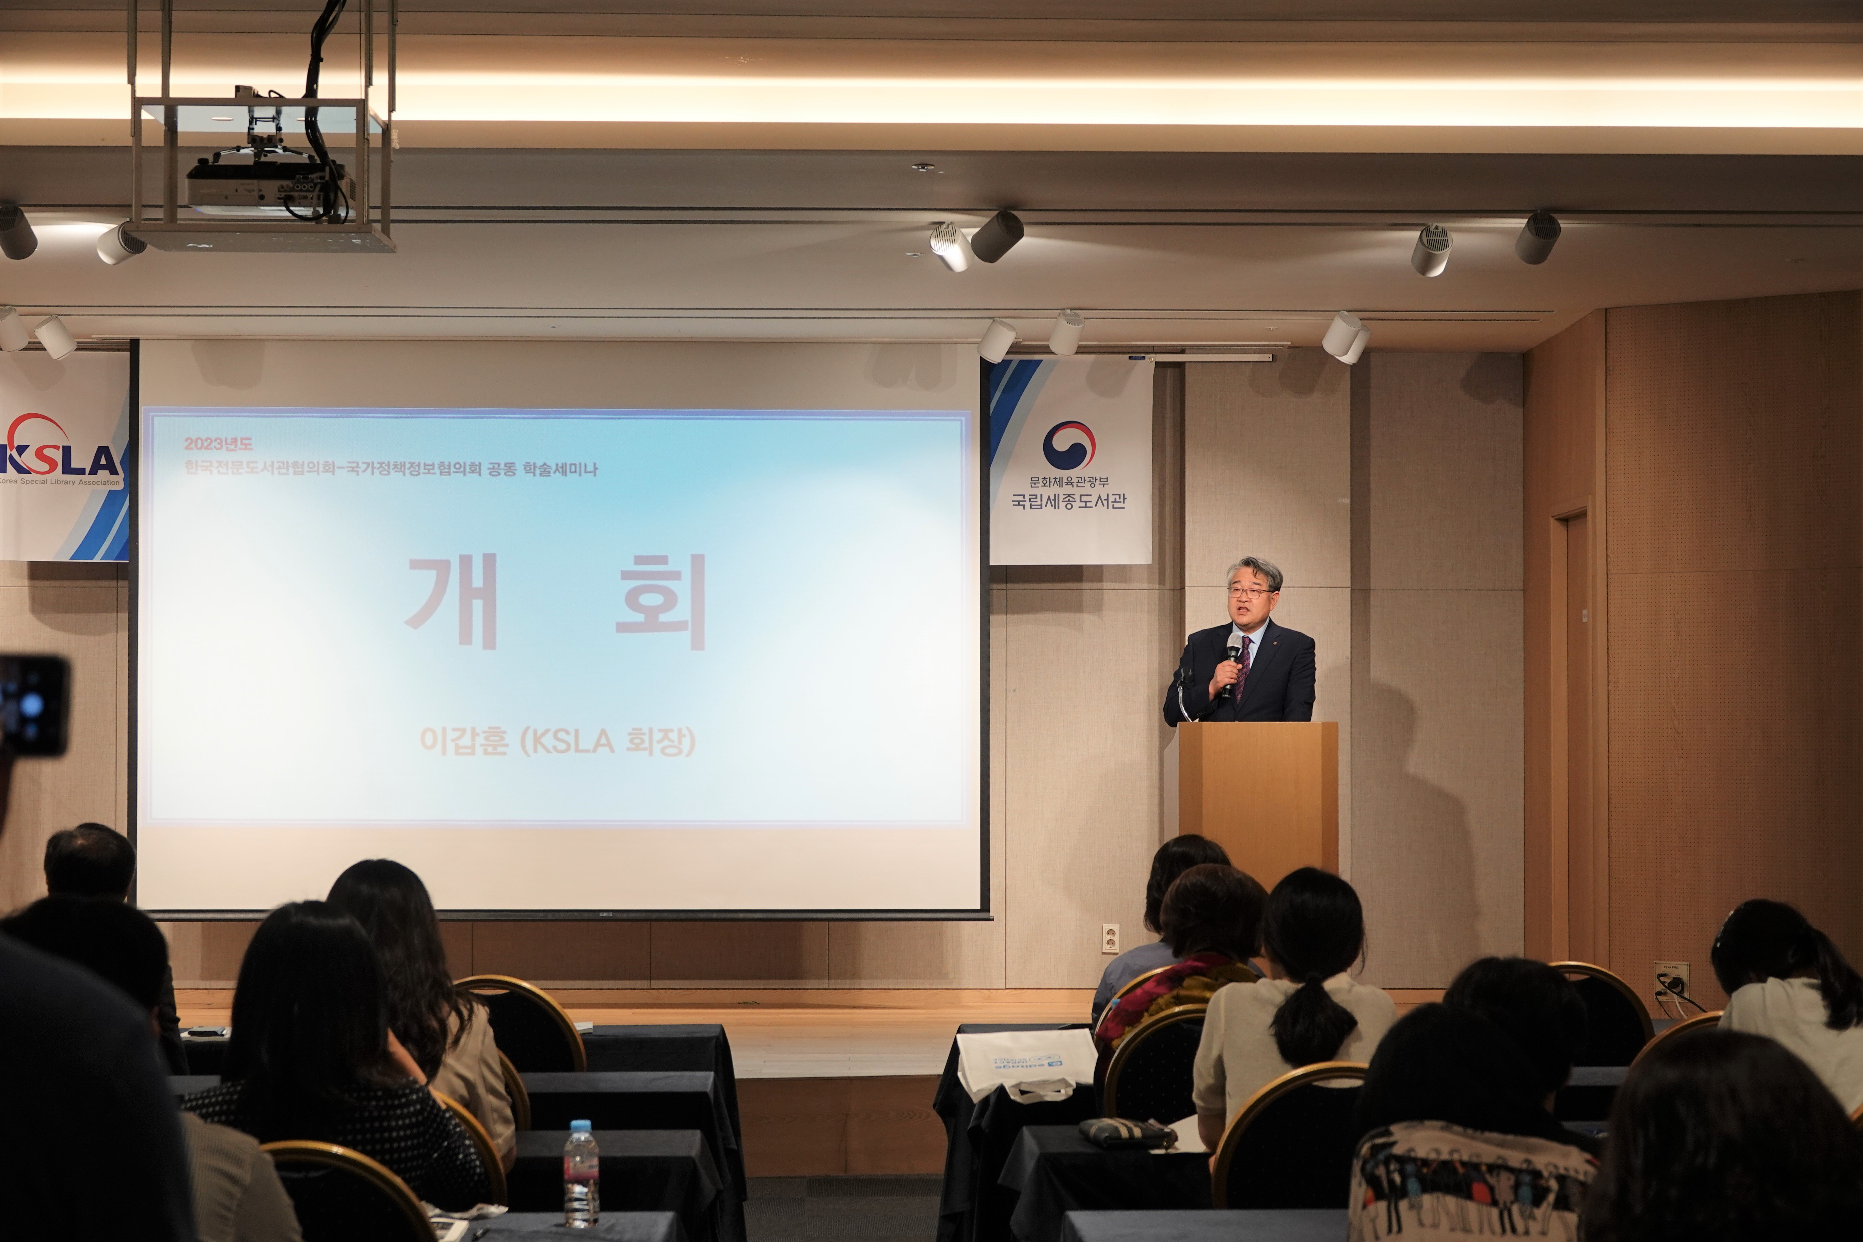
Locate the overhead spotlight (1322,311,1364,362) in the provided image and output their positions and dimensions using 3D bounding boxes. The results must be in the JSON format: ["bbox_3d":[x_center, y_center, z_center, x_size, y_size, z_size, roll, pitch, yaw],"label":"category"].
[{"bbox_3d":[1.485,-1.034,13.460,0.104,0.134,0.108,1,42,-35],"label":"overhead spotlight"}]

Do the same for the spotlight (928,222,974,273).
[{"bbox_3d":[0.061,-1.070,10.720,0.105,0.115,0.135,0,-25,25],"label":"spotlight"}]

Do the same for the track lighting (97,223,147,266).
[{"bbox_3d":[-2.312,-1.080,10.650,0.135,0.115,0.105,-18,-12,38],"label":"track lighting"}]

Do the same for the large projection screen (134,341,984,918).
[{"bbox_3d":[-1.434,0.031,14.450,3.330,2.270,0.060,0,-1,-1],"label":"large projection screen"}]

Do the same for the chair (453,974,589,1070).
[{"bbox_3d":[-1.040,1.296,9.021,0.455,0.920,0.560,0,-1,-2],"label":"chair"}]

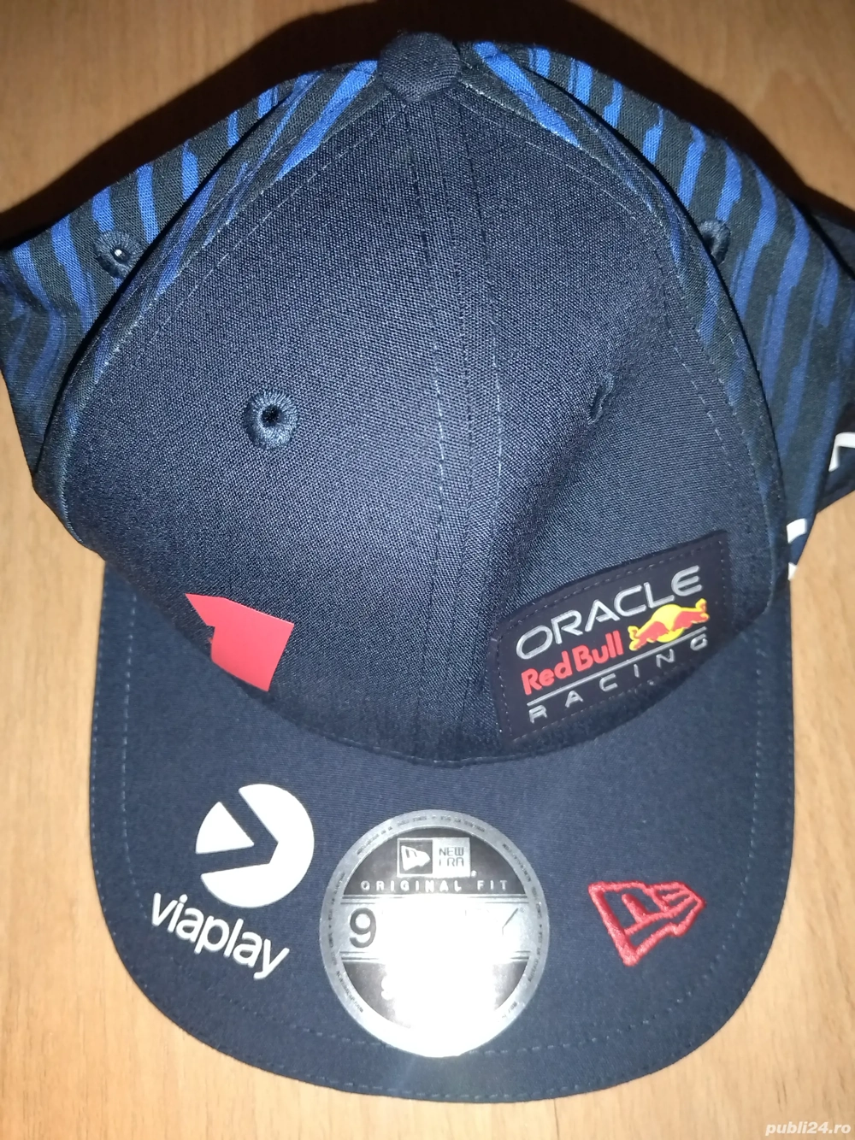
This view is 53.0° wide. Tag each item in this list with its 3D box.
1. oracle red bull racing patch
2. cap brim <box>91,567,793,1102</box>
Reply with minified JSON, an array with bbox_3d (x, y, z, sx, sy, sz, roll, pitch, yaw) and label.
[{"bbox_3d":[0.044,0.016,0.203,0.063,0.038,0.008,-20,31,-9],"label":"oracle red bull racing patch"},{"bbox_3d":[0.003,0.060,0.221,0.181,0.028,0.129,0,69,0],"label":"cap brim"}]

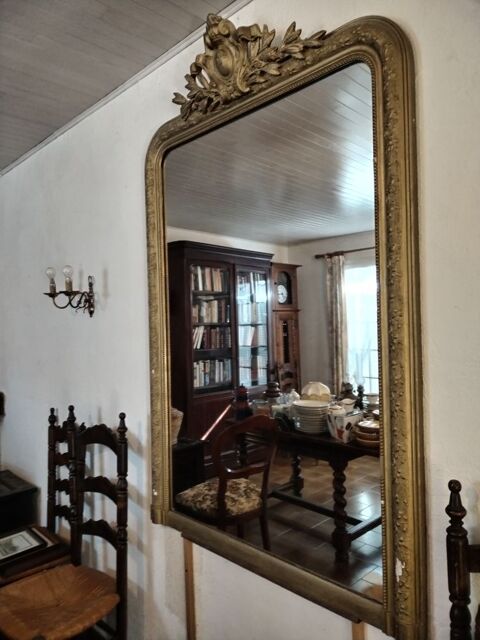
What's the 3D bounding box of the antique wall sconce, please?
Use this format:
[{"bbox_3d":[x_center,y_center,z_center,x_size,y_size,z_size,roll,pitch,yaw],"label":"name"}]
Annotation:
[{"bbox_3d":[-0.767,-0.127,2.197,0.184,0.231,0.252,-1,-1,-44],"label":"antique wall sconce"}]

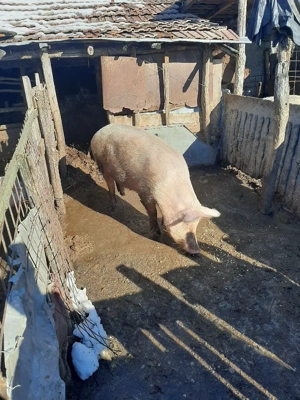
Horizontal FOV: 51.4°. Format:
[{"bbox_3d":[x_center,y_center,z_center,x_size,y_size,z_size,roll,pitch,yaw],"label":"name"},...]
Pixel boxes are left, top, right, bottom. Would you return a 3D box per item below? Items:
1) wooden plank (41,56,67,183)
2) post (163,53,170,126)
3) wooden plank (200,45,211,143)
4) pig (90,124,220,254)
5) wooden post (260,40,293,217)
[{"bbox_3d":[-1.477,-1.256,4.913,0.120,1.930,0.110,-3,21,1],"label":"wooden plank"},{"bbox_3d":[0.278,-1.844,5.324,0.080,1.190,0.070,-1,21,0],"label":"post"},{"bbox_3d":[0.962,-1.758,5.384,0.130,1.630,0.120,-3,21,1],"label":"wooden plank"},{"bbox_3d":[-0.044,-0.240,3.497,0.540,1.010,1.750,-16,26,-33],"label":"pig"},{"bbox_3d":[1.392,-0.737,3.495,0.170,1.880,0.160,-2,21,0],"label":"wooden post"}]

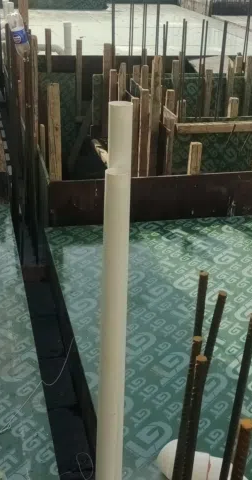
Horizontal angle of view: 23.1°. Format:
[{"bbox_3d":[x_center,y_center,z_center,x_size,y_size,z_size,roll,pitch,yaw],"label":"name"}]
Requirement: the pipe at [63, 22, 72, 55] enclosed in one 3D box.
[{"bbox_3d":[-0.847,-2.939,9.042,0.112,0.480,0.112,-4,27,-13],"label":"pipe"}]

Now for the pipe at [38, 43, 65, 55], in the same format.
[{"bbox_3d":[-1.101,-2.794,9.050,0.420,0.170,0.112,-4,27,-13],"label":"pipe"}]

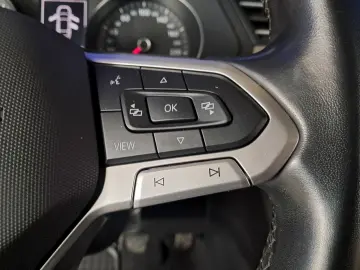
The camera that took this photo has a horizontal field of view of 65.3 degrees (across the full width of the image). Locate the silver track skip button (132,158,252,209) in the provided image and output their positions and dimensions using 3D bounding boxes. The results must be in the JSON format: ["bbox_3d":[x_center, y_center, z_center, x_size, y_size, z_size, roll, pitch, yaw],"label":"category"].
[{"bbox_3d":[0.005,0.021,0.122,0.050,0.015,0.010,-10,-10,0],"label":"silver track skip button"}]

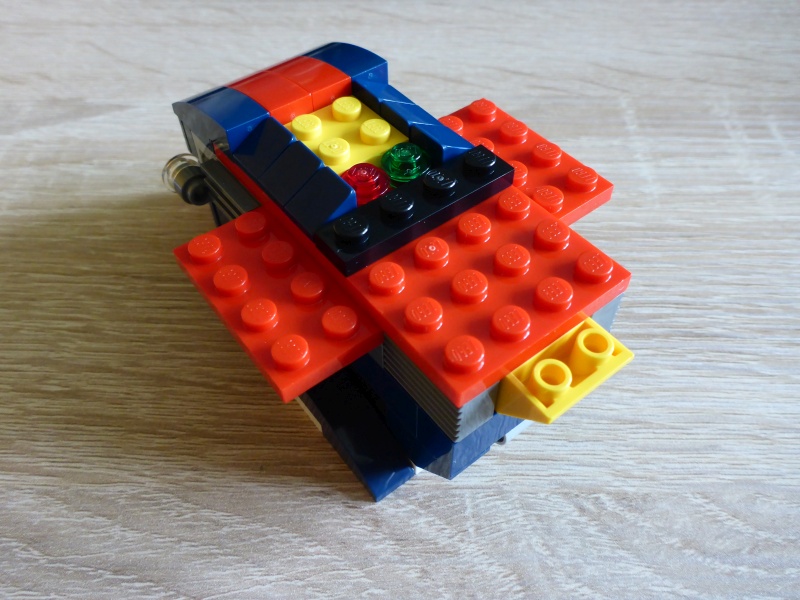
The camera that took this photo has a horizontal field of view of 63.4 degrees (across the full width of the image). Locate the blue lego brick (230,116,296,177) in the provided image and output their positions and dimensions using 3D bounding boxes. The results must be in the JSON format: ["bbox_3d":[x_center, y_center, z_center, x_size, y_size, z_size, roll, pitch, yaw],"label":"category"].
[{"bbox_3d":[-0.021,-0.024,0.103,0.008,0.006,0.008,-31,56,-23],"label":"blue lego brick"}]

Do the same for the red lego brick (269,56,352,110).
[{"bbox_3d":[-0.019,-0.040,0.119,0.008,0.010,0.024,-31,57,-23],"label":"red lego brick"}]

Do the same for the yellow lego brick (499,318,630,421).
[{"bbox_3d":[0.020,0.009,0.089,0.016,0.011,0.016,-31,56,-23],"label":"yellow lego brick"}]

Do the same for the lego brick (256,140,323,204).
[{"bbox_3d":[-0.016,-0.019,0.099,0.008,0.006,0.008,-31,56,-23],"label":"lego brick"}]

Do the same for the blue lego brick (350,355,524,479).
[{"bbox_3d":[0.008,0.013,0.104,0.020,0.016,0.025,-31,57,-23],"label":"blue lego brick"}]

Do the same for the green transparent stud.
[{"bbox_3d":[0.001,-0.021,0.102,0.008,0.005,0.008,0,50,0],"label":"green transparent stud"}]

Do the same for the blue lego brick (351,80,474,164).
[{"bbox_3d":[0.003,-0.030,0.109,0.008,0.006,0.024,-31,56,-23],"label":"blue lego brick"}]

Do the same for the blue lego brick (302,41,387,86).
[{"bbox_3d":[-0.012,-0.044,0.122,0.008,0.010,0.024,-31,57,-23],"label":"blue lego brick"}]

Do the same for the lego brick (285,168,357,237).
[{"bbox_3d":[-0.012,-0.014,0.095,0.008,0.006,0.008,-31,57,-23],"label":"lego brick"}]

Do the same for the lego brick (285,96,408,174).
[{"bbox_3d":[-0.009,-0.027,0.107,0.016,0.005,0.016,-31,56,-23],"label":"lego brick"}]

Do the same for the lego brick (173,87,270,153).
[{"bbox_3d":[-0.031,-0.033,0.112,0.008,0.010,0.024,-31,57,-23],"label":"lego brick"}]

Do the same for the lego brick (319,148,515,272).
[{"bbox_3d":[0.003,-0.015,0.096,0.032,0.005,0.008,-31,56,-23],"label":"lego brick"}]

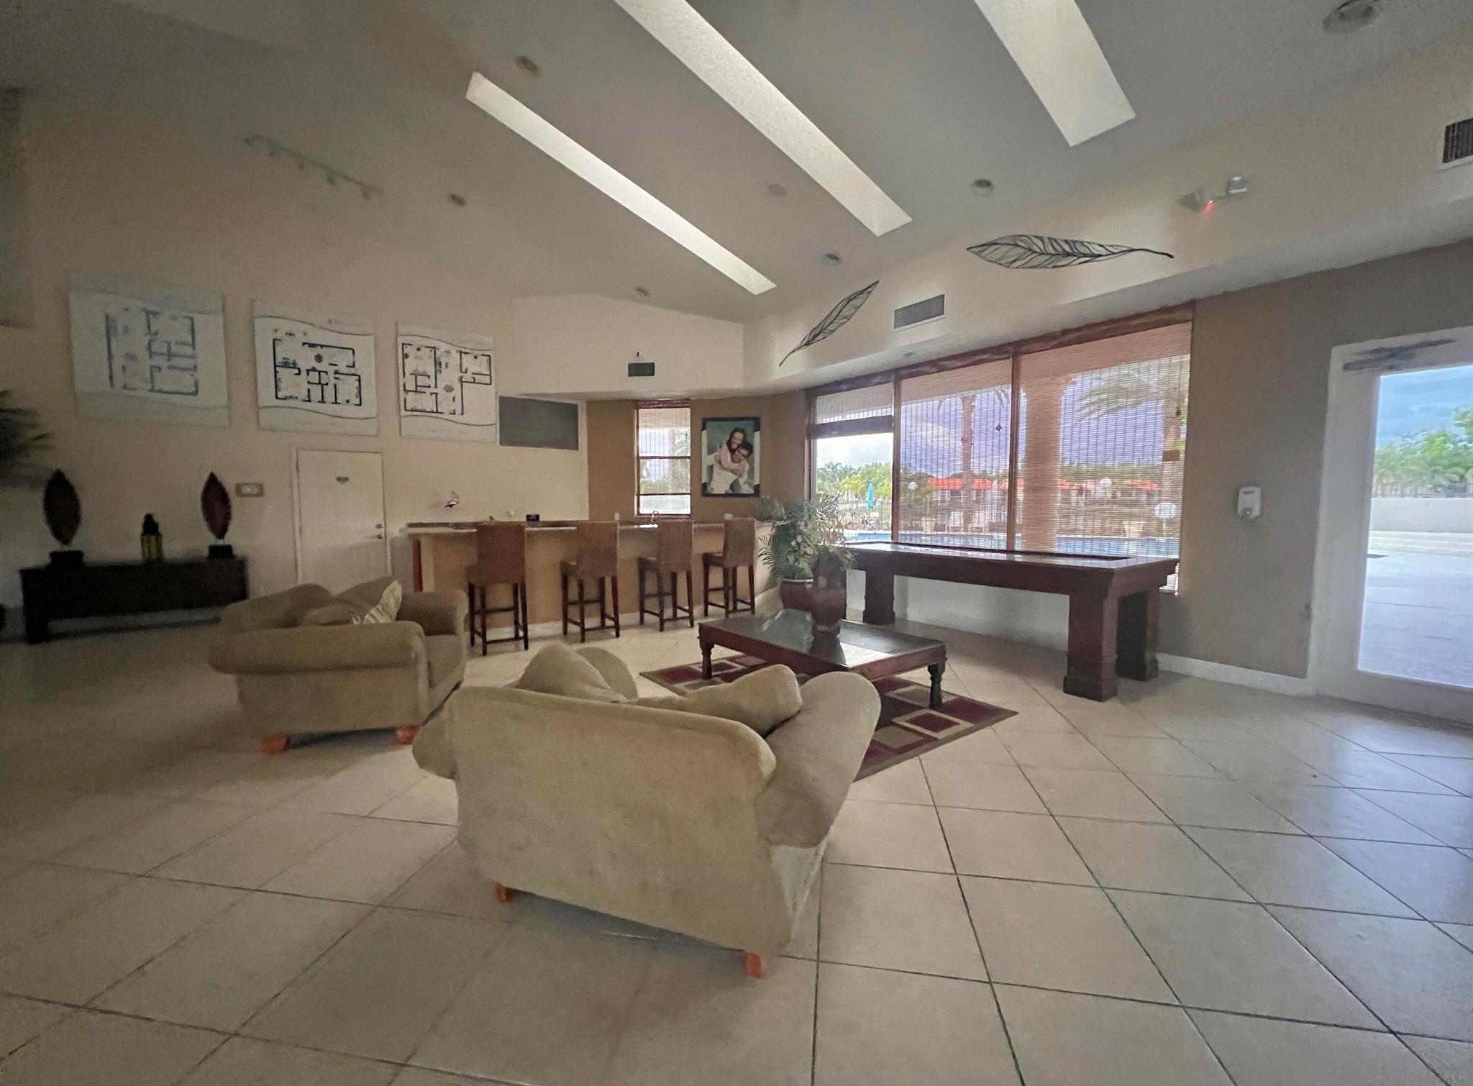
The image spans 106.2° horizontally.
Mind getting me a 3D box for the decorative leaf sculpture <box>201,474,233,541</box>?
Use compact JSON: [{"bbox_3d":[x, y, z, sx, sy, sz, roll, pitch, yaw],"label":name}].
[{"bbox_3d":[-5.817,-0.399,6.186,0.253,0.781,0.068,-3,5,-37],"label":"decorative leaf sculpture"}]

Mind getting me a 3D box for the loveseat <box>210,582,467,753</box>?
[{"bbox_3d":[-2.328,0.727,3.547,0.880,0.820,1.360,-1,4,-11],"label":"loveseat"}]

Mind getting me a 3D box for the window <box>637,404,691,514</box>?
[{"bbox_3d":[-1.113,-1.290,8.493,0.837,1.692,0.110,0,4,8],"label":"window"}]

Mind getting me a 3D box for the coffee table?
[{"bbox_3d":[0.549,0.869,4.044,0.938,0.436,1.514,-3,5,-38],"label":"coffee table"}]

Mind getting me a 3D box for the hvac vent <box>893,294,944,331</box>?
[{"bbox_3d":[1.759,-2.207,5.318,0.041,0.210,0.555,-3,5,-38],"label":"hvac vent"}]

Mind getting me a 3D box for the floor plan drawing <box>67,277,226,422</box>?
[{"bbox_3d":[-6.284,-2.033,5.966,1.148,1.466,0.034,-3,5,-37],"label":"floor plan drawing"}]

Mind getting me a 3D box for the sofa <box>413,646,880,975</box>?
[{"bbox_3d":[-0.239,0.814,2.116,1.466,0.822,0.959,1,4,20],"label":"sofa"}]

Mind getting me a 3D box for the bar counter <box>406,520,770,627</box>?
[{"bbox_3d":[-1.433,0.373,6.360,4.100,1.140,0.800,-3,5,-35],"label":"bar counter"}]

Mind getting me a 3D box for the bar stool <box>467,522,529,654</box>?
[{"bbox_3d":[-2.266,0.406,5.247,0.425,1.215,0.459,-3,5,-35],"label":"bar stool"}]

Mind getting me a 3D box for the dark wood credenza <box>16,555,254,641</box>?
[{"bbox_3d":[-6.436,0.594,6.056,1.640,0.770,0.400,-3,5,-35],"label":"dark wood credenza"}]

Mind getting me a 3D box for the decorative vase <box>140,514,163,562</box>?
[{"bbox_3d":[-6.375,-0.052,6.044,0.170,0.530,0.150,-3,5,-35],"label":"decorative vase"}]

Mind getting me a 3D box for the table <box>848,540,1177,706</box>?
[{"bbox_3d":[2.103,0.541,5.063,1.130,0.934,2.740,-3,5,-38],"label":"table"}]

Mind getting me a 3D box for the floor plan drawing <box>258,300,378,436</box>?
[{"bbox_3d":[-5.234,-2.141,6.934,1.210,1.530,0.045,-3,5,-35],"label":"floor plan drawing"}]

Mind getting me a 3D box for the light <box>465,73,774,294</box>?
[{"bbox_3d":[-0.948,-3.495,5.678,3.400,0.100,0.370,18,-7,-34],"label":"light"}]

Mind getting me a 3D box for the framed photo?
[{"bbox_3d":[-0.084,-1.274,8.252,0.890,1.170,0.050,1,4,15],"label":"framed photo"}]

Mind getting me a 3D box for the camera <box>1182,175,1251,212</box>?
[{"bbox_3d":[3.080,-2.240,3.554,0.123,0.164,0.329,-3,5,-38],"label":"camera"}]

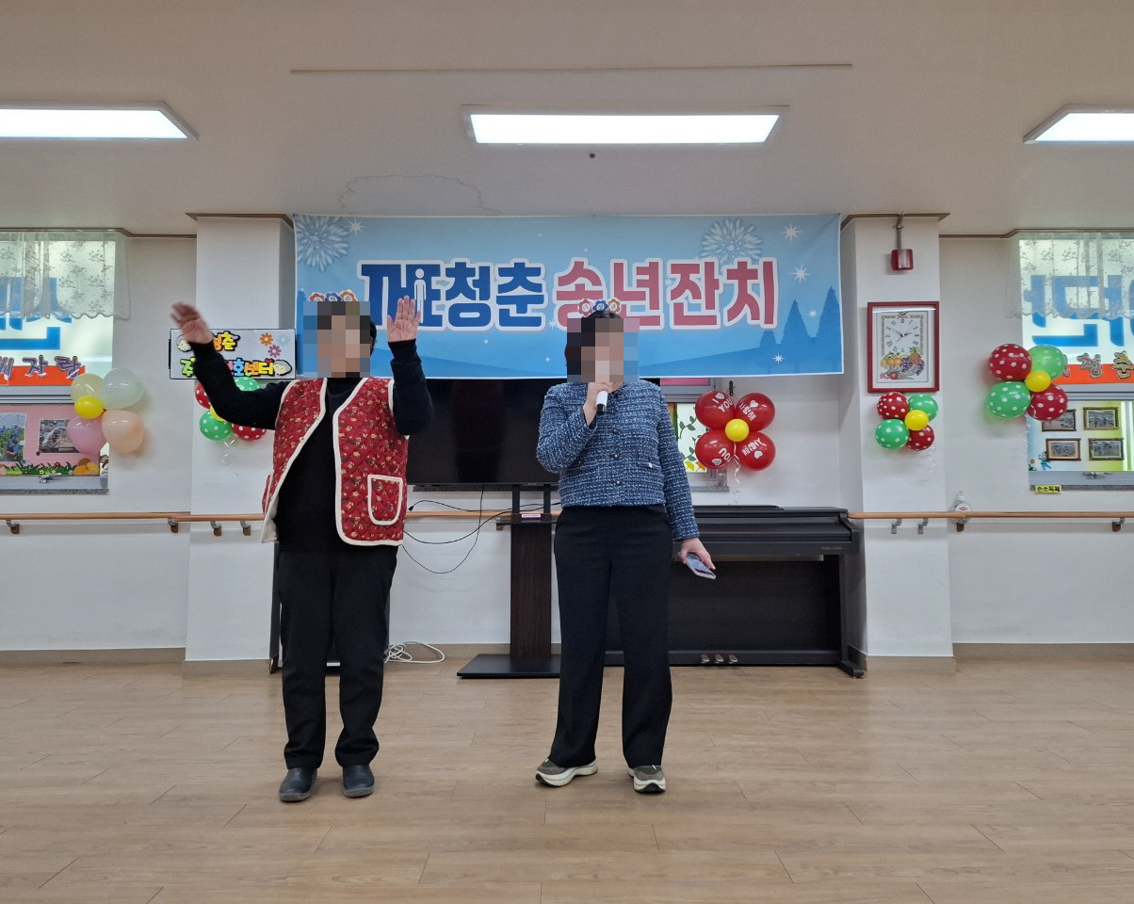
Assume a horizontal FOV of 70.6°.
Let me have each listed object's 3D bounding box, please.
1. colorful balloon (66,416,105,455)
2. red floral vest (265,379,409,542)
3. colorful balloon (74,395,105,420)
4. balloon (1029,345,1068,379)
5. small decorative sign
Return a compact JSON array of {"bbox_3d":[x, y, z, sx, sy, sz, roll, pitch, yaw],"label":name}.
[{"bbox_3d":[-2.747,-0.100,4.590,0.215,0.230,0.220,0,-3,0],"label":"colorful balloon"},{"bbox_3d":[-0.740,0.030,2.587,0.450,0.545,0.280,-1,-4,8],"label":"red floral vest"},{"bbox_3d":[-2.616,-0.240,4.383,0.140,0.135,0.140,0,-4,0],"label":"colorful balloon"},{"bbox_3d":[2.744,-0.506,4.581,0.215,0.210,0.215,0,-4,0],"label":"balloon"},{"bbox_3d":[-1.814,-0.529,4.349,0.685,0.280,0.040,0,-3,0],"label":"small decorative sign"}]

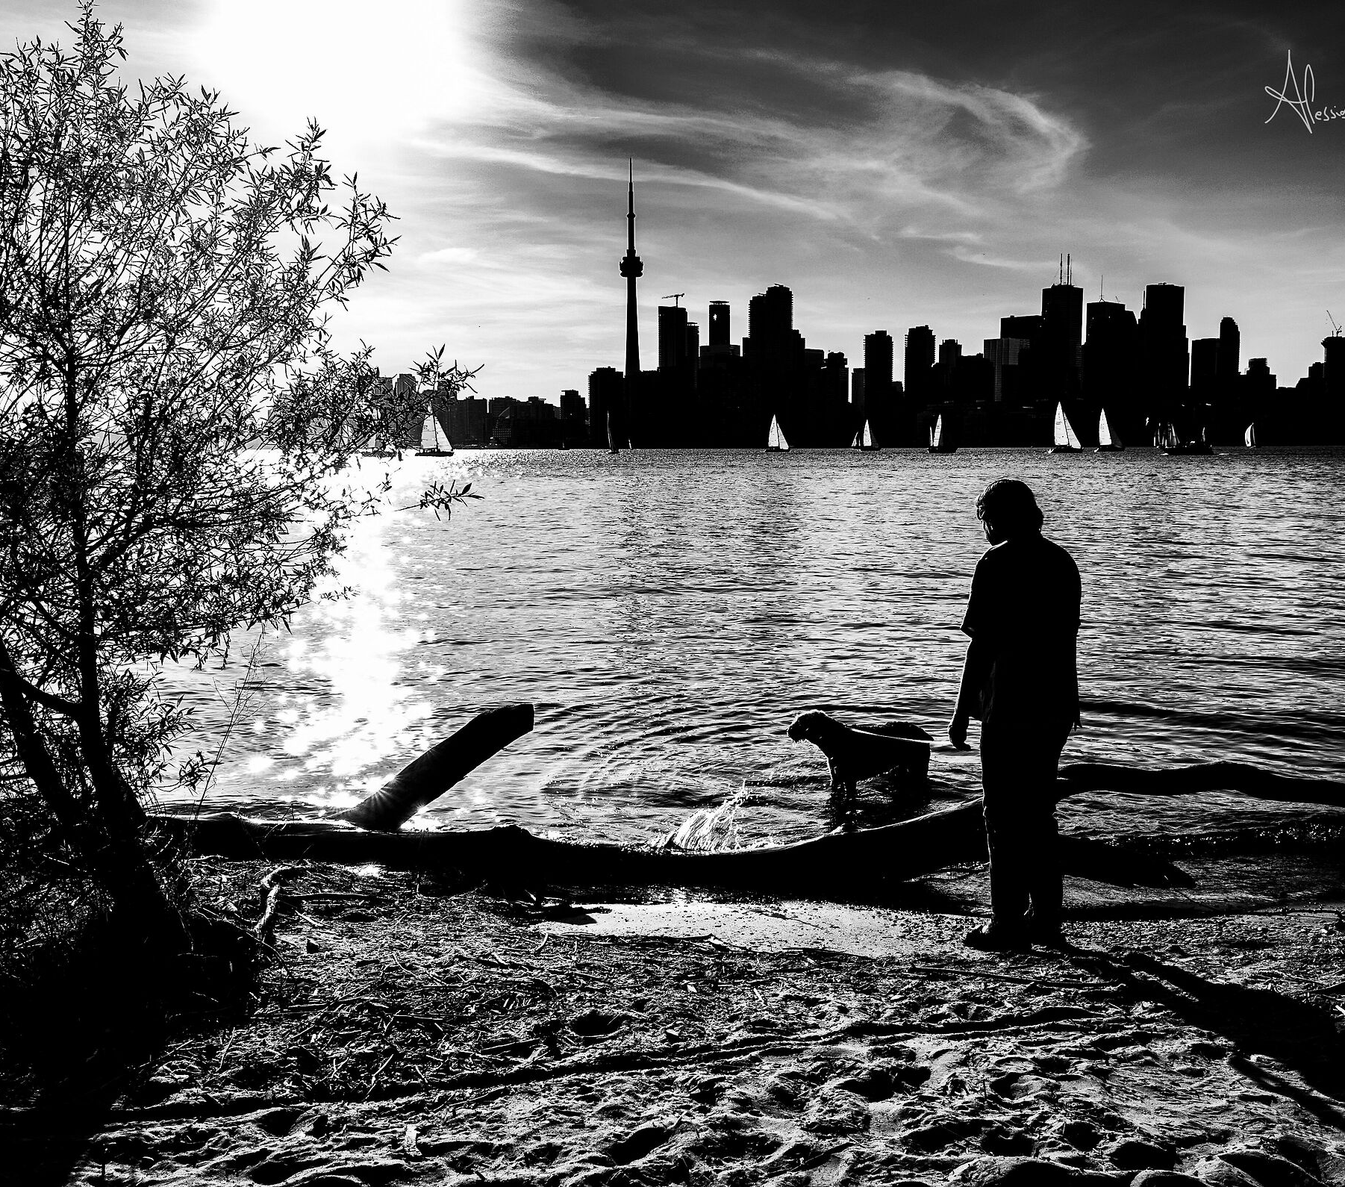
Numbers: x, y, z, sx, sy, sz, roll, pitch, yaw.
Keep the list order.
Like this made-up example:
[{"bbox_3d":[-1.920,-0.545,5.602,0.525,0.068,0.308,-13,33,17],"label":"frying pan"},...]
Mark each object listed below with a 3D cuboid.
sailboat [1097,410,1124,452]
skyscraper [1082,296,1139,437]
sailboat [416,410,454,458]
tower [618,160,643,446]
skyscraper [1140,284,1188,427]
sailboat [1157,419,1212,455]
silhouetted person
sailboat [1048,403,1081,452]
[{"bbox_3d":[138.968,-51.818,440.739,9.300,13.600,2.900,-1,6,-5],"label":"sailboat"},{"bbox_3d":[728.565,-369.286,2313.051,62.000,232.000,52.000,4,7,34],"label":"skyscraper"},{"bbox_3d":[-57.878,-39.702,337.814,9.400,12.800,3.000,0,6,-2],"label":"sailboat"},{"bbox_3d":[-82.153,-565.348,2696.456,54.000,553.000,54.000,0,6,0],"label":"tower"},{"bbox_3d":[900.227,-418.655,2531.265,57.000,272.000,52.000,4,7,34],"label":"skyscraper"},{"bbox_3d":[107.375,-32.792,288.962,11.300,7.800,3.400,1,6,15],"label":"sailboat"},{"bbox_3d":[1.252,0.439,5.094,0.500,1.710,0.370,-6,8,-43],"label":"silhouetted person"},{"bbox_3d":[107.361,-45.546,380.563,9.600,14.000,3.000,-2,6,-12],"label":"sailboat"}]

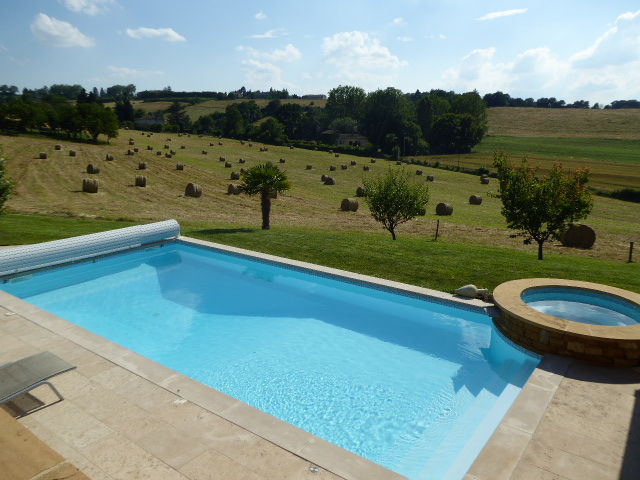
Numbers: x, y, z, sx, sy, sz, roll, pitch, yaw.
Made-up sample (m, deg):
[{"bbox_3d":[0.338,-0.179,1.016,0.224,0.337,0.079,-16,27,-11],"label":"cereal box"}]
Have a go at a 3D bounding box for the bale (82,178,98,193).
[{"bbox_3d":[-22.894,-5.343,49.877,1.200,1.250,1.280,-8,16,-32],"label":"bale"}]

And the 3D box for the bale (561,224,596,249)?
[{"bbox_3d":[14.301,-0.198,27.691,1.280,1.250,1.200,0,13,-2],"label":"bale"}]

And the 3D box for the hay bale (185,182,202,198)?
[{"bbox_3d":[-13.060,-5.119,51.626,1.280,1.250,1.200,8,15,28],"label":"hay bale"}]

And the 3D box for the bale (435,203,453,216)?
[{"bbox_3d":[13.385,-3.257,53.507,1.200,1.250,1.280,-10,17,-36],"label":"bale"}]

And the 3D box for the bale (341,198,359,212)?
[{"bbox_3d":[3.131,-3.570,52.050,1.200,1.250,1.280,-10,17,-37],"label":"bale"}]

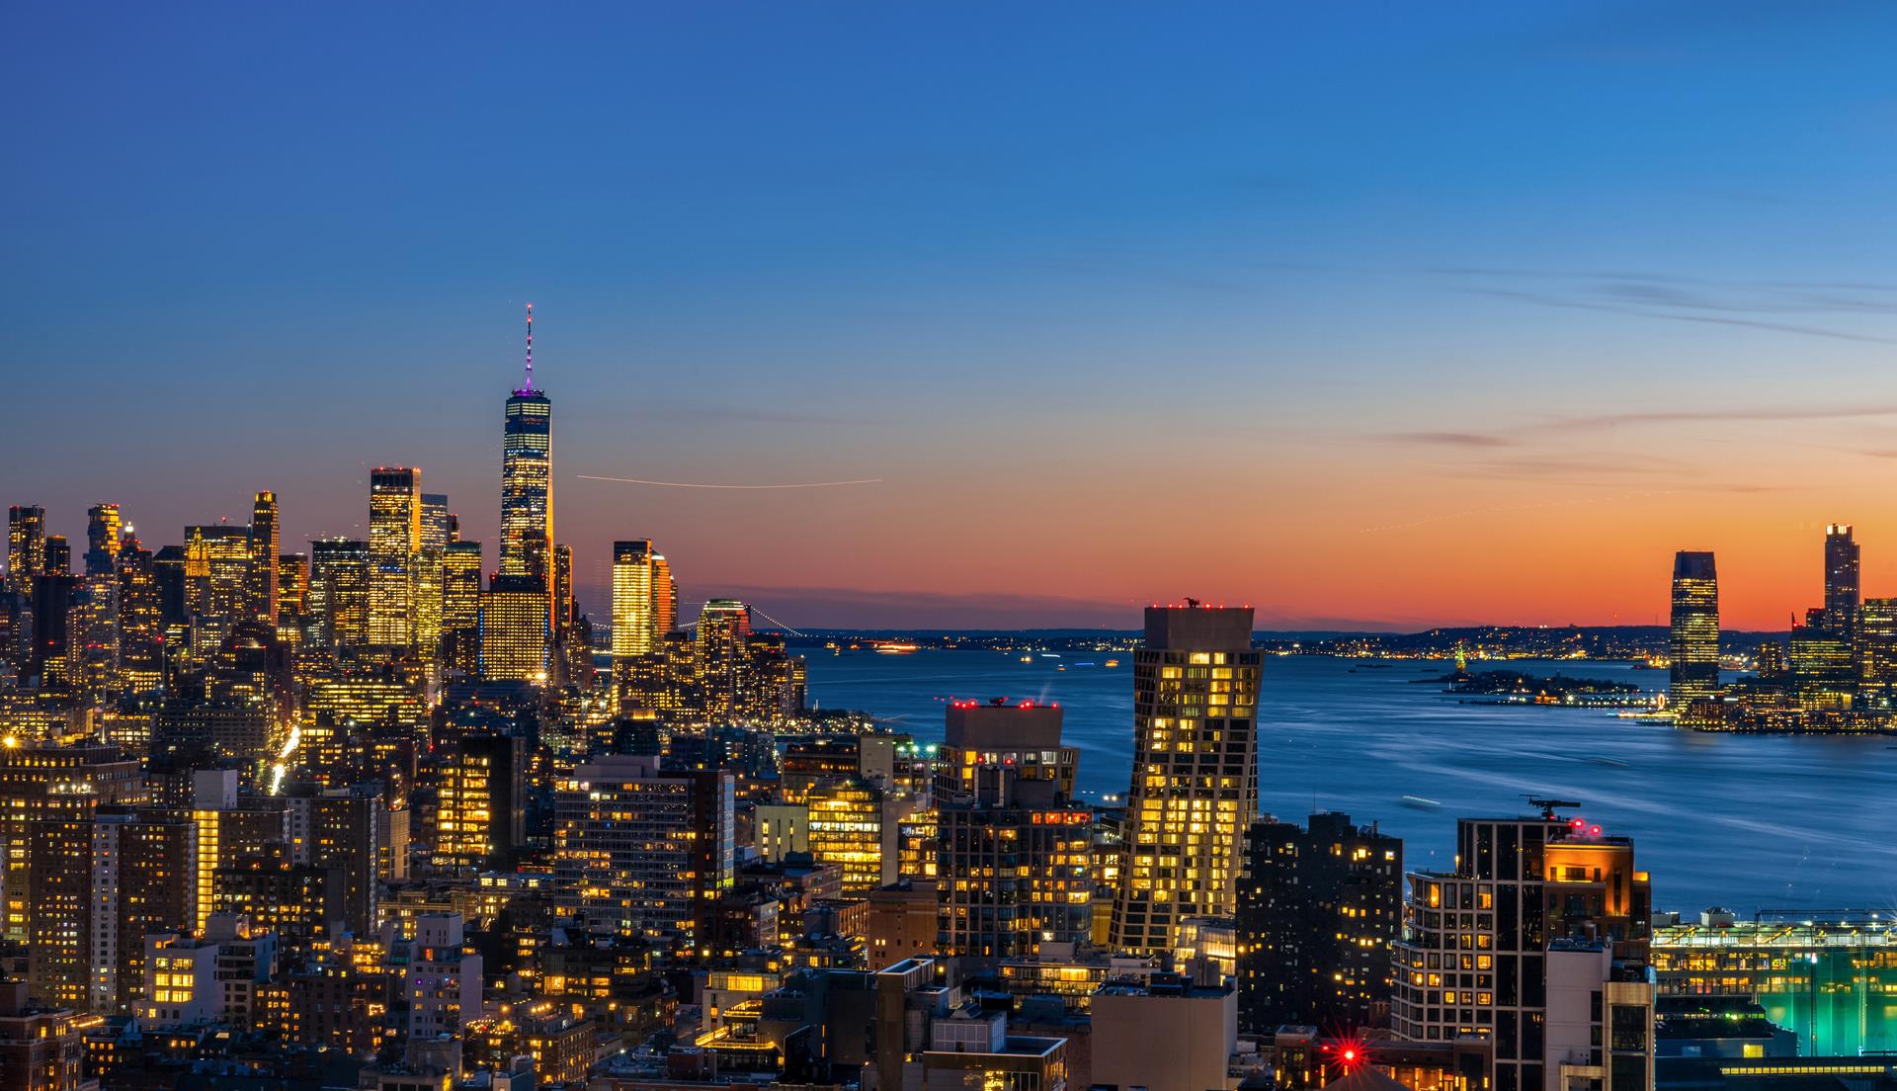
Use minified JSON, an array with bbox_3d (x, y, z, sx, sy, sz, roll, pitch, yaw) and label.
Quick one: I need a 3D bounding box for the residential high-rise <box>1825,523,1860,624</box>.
[{"bbox_3d":[1270.900,104.520,4793.300,40.000,271.000,40.000,0,-1,0],"label":"residential high-rise"}]

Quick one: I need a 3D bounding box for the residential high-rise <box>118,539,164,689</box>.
[{"bbox_3d":[-1084.300,98.750,4510.450,30.000,213.000,46.000,-1,-2,41],"label":"residential high-rise"}]

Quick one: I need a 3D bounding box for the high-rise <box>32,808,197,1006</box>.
[{"bbox_3d":[-236.320,109.790,954.260,42.000,68.000,18.000,0,-1,11],"label":"high-rise"}]

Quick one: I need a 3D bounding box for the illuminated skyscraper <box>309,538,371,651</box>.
[{"bbox_3d":[-862.380,107.790,4791.840,73.000,227.000,48.000,0,-1,10],"label":"illuminated skyscraper"}]

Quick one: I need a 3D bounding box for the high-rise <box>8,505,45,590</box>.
[{"bbox_3d":[-1203.010,76.780,4402.980,33.000,262.000,33.000,0,-2,35],"label":"high-rise"}]

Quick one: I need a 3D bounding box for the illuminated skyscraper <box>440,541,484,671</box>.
[{"bbox_3d":[-639.020,104.660,4432.980,49.000,227.000,58.000,0,-1,0],"label":"illuminated skyscraper"}]

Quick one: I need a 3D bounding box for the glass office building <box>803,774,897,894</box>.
[{"bbox_3d":[-37.920,122.410,1317.130,30.000,64.000,28.000,0,-1,11],"label":"glass office building"}]

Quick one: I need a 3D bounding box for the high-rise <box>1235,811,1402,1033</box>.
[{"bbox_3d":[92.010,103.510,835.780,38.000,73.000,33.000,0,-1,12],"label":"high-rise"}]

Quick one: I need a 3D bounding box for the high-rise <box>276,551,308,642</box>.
[{"bbox_3d":[-954.230,117.830,4889.540,44.000,212.000,38.000,0,-1,11],"label":"high-rise"}]

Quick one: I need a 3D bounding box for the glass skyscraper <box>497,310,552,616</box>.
[{"bbox_3d":[-560.320,-50.290,4497.210,62.000,541.000,62.000,0,-1,10],"label":"glass skyscraper"}]

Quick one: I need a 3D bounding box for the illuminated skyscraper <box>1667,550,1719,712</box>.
[{"bbox_3d":[1119.130,128.170,5059.660,58.000,238.000,58.000,0,-1,-5],"label":"illuminated skyscraper"}]

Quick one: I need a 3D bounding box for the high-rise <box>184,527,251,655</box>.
[{"bbox_3d":[-1055.320,93.530,4860.890,85.000,246.000,34.000,0,-1,18],"label":"high-rise"}]

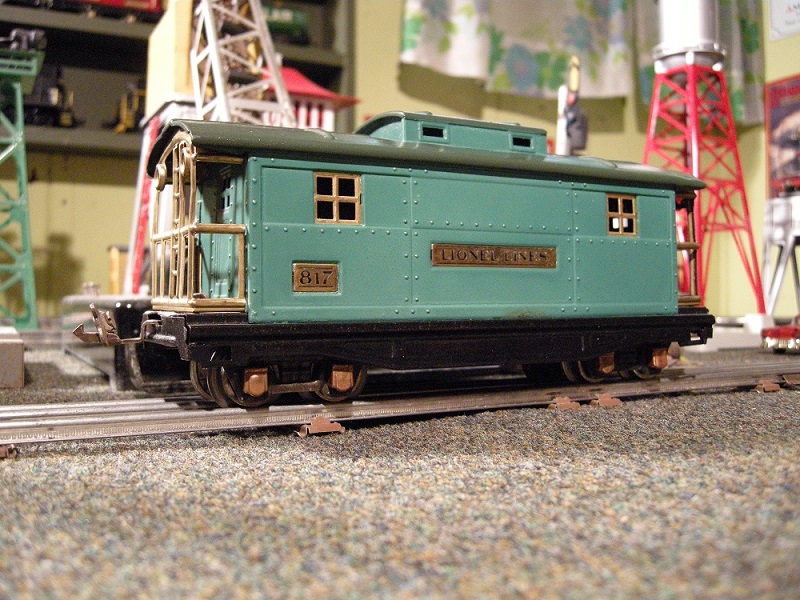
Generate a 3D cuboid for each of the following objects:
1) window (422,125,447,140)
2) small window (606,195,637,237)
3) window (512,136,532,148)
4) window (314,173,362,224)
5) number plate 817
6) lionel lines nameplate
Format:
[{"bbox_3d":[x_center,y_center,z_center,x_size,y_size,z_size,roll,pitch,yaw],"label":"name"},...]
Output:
[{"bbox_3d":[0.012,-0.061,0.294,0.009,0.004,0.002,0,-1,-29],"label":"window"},{"bbox_3d":[0.089,-0.034,0.325,0.016,0.016,0.002,0,-1,-29],"label":"small window"},{"bbox_3d":[0.047,-0.061,0.314,0.009,0.004,0.002,0,-1,-29],"label":"window"},{"bbox_3d":[-0.020,-0.033,0.264,0.017,0.016,0.002,0,-1,-29],"label":"window"},{"bbox_3d":[-0.027,-0.007,0.259,0.015,0.009,0.002,0,-1,-29],"label":"number plate 817"},{"bbox_3d":[0.035,-0.016,0.294,0.056,0.008,0.002,0,-1,-29],"label":"lionel lines nameplate"}]

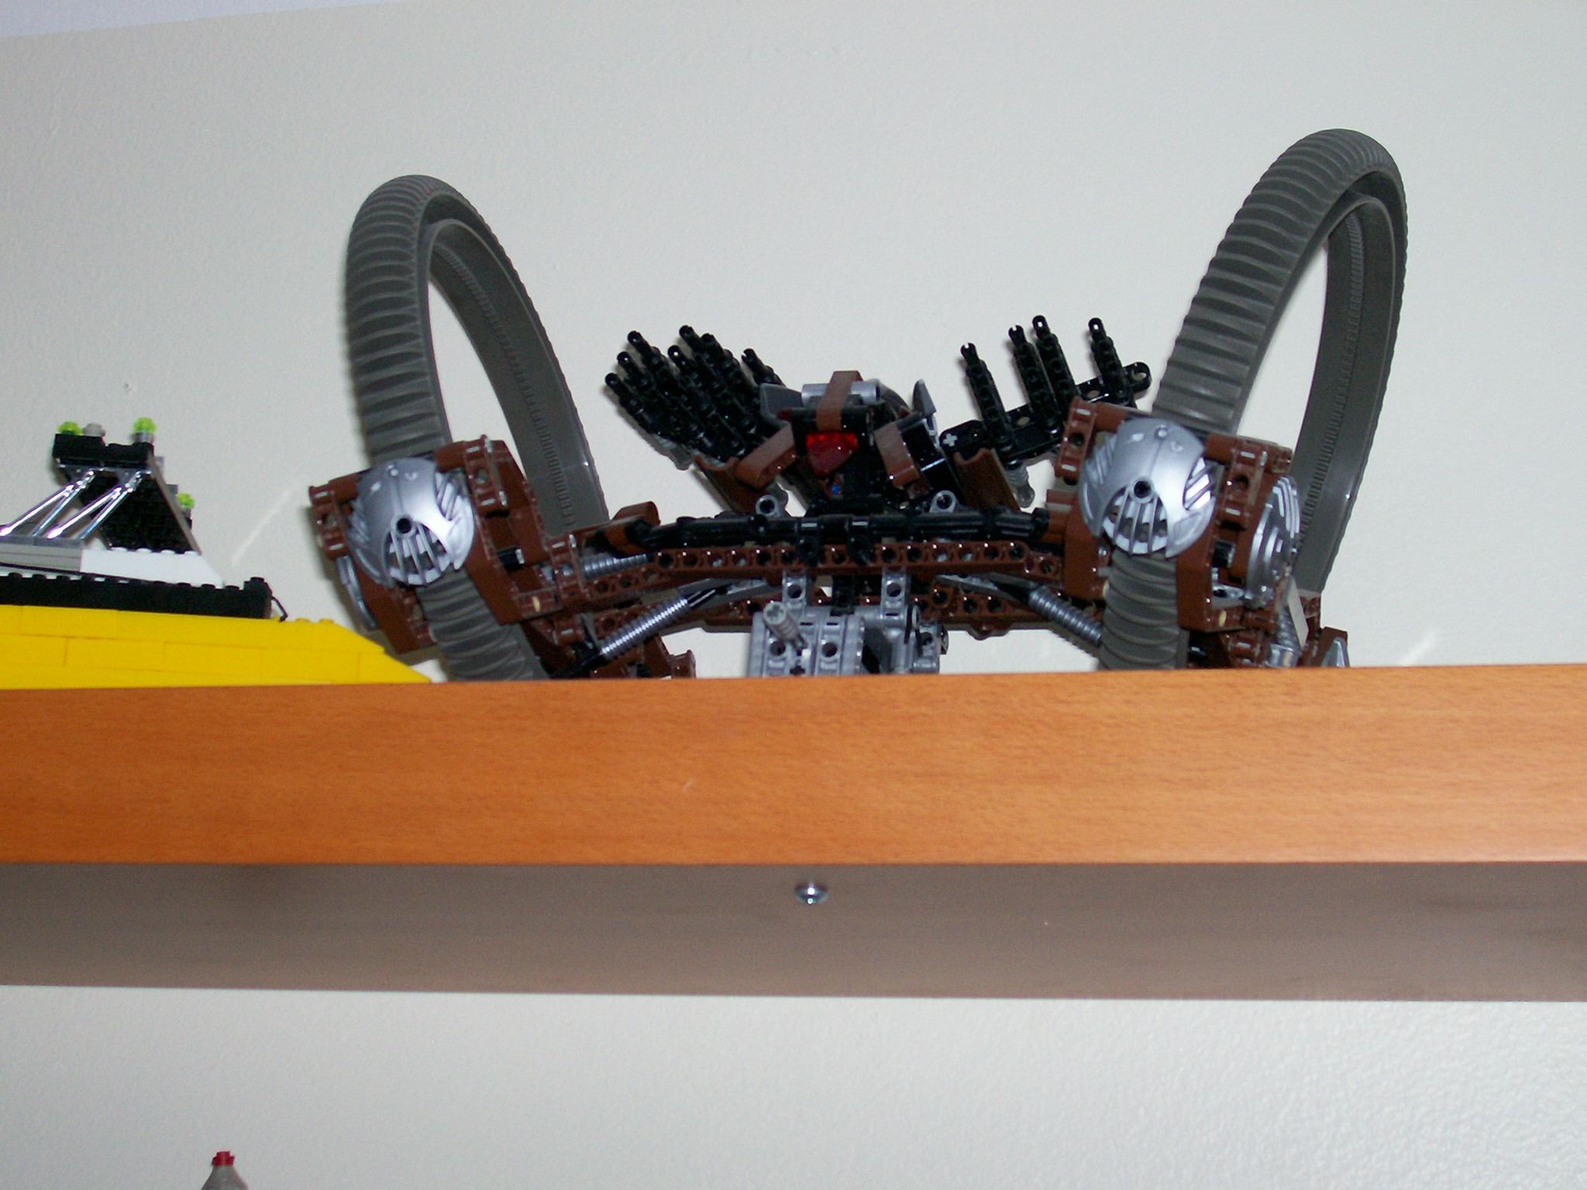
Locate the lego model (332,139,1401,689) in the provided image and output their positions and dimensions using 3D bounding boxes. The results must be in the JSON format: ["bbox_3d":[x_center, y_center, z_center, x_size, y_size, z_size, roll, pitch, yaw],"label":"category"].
[{"bbox_3d":[0.027,-0.041,0.953,0.336,0.209,0.241,-1,-16,14],"label":"lego model"}]

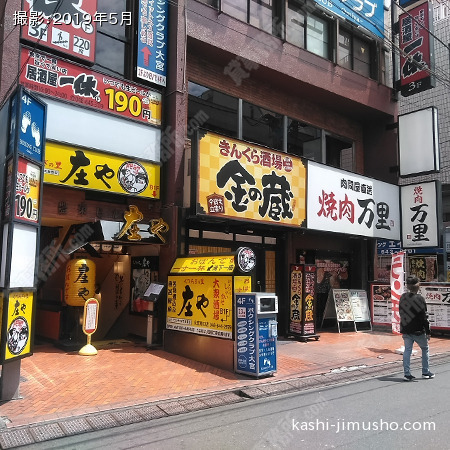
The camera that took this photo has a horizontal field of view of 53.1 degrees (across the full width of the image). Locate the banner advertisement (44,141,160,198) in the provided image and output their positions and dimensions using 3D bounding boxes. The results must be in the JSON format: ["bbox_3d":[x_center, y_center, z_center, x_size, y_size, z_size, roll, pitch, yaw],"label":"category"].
[{"bbox_3d":[-2.389,-0.982,8.292,2.775,0.719,0.150,7,-9,-42],"label":"banner advertisement"}]

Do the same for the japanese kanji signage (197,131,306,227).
[{"bbox_3d":[0.812,-1.058,11.530,3.840,1.950,0.200,6,-9,-41],"label":"japanese kanji signage"}]

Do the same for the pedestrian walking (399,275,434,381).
[{"bbox_3d":[3.122,1.672,7.438,0.380,1.670,0.470,5,-8,-35],"label":"pedestrian walking"}]

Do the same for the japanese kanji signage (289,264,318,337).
[{"bbox_3d":[2.030,1.984,11.725,0.500,1.860,0.480,6,-10,-40],"label":"japanese kanji signage"}]

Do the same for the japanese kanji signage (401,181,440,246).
[{"bbox_3d":[6.243,-0.273,14.310,0.270,2.000,1.160,6,-10,-40],"label":"japanese kanji signage"}]

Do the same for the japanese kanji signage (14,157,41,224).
[{"bbox_3d":[-2.776,-0.451,6.274,0.100,0.860,0.580,-1,-7,8],"label":"japanese kanji signage"}]

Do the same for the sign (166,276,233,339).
[{"bbox_3d":[-0.504,1.528,8.602,0.090,1.120,2.070,6,-10,-40],"label":"sign"}]

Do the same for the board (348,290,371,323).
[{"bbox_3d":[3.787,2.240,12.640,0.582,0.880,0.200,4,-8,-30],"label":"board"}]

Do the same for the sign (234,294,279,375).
[{"bbox_3d":[0.548,1.850,7.742,0.485,1.360,0.580,7,-9,-42],"label":"sign"}]

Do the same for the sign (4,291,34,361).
[{"bbox_3d":[-2.617,1.256,5.729,0.100,0.860,0.540,-1,-7,9],"label":"sign"}]

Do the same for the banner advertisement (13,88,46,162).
[{"bbox_3d":[-2.770,-1.373,6.397,0.100,0.880,0.640,-1,-7,8],"label":"banner advertisement"}]

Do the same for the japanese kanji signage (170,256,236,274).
[{"bbox_3d":[-0.387,0.764,8.647,0.090,0.320,1.950,30,-24,-34],"label":"japanese kanji signage"}]

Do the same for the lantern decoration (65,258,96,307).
[{"bbox_3d":[-2.821,1.123,8.800,0.570,0.940,0.570,5,-8,-34],"label":"lantern decoration"}]

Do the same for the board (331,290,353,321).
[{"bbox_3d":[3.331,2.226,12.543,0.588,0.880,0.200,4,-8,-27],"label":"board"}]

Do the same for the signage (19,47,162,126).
[{"bbox_3d":[-2.395,-2.495,8.441,2.816,0.749,0.150,7,-9,-42],"label":"signage"}]

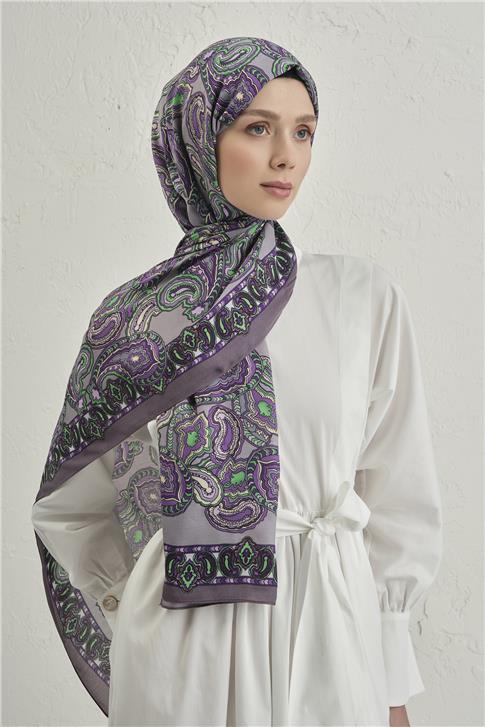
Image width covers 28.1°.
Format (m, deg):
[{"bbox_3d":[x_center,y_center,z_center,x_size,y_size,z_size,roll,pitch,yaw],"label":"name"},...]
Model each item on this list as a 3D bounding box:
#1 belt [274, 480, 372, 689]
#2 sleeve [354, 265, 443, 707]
[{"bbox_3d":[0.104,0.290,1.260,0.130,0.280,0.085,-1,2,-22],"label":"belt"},{"bbox_3d":[0.216,0.167,1.340,0.125,0.600,0.165,-1,2,-22],"label":"sleeve"}]

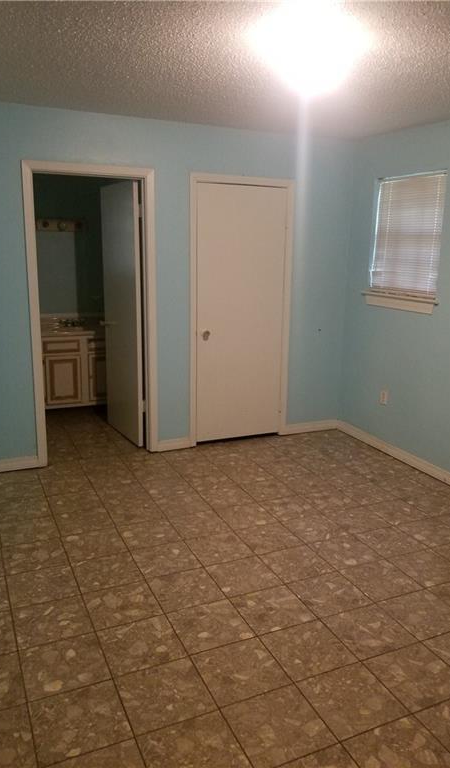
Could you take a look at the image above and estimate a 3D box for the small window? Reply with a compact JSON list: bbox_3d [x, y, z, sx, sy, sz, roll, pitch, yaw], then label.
[{"bbox_3d":[1.335,-1.038,4.274,0.090,0.960,0.762,-5,14,-23],"label":"small window"}]

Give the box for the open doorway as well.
[{"bbox_3d":[-0.945,-0.467,4.197,0.891,2.101,0.150,-5,14,-23],"label":"open doorway"}]

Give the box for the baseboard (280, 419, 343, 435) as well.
[{"bbox_3d":[0.767,0.388,5.099,0.574,0.088,0.020,-5,14,-23],"label":"baseboard"}]

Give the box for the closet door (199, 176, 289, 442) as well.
[{"bbox_3d":[0.124,-0.535,4.621,0.757,2.000,0.045,-5,14,-23],"label":"closet door"}]

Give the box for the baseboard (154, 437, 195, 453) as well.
[{"bbox_3d":[-0.403,0.485,4.596,0.300,0.086,0.020,-5,14,-23],"label":"baseboard"}]

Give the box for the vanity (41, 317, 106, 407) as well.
[{"bbox_3d":[-1.474,-0.181,5.730,0.980,0.860,0.550,-5,14,-23],"label":"vanity"}]

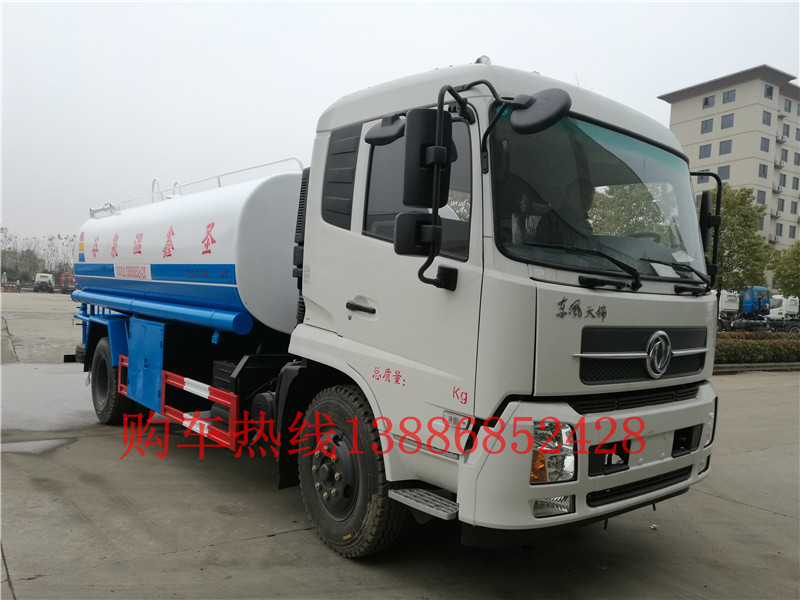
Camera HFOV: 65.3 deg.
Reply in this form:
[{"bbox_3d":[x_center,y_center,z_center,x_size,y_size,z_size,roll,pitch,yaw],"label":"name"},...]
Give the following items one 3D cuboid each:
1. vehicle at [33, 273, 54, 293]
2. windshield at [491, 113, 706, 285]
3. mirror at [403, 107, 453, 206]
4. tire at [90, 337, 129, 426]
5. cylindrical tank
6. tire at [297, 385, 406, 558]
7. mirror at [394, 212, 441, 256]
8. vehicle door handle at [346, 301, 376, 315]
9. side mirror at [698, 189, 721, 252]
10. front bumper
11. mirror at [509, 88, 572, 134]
[{"bbox_3d":[-38.795,-1.874,68.000,2.100,2.200,5.000,3,1,-27],"label":"vehicle"},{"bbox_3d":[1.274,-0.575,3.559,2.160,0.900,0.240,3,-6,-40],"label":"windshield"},{"bbox_3d":[0.121,-0.633,2.790,0.205,0.440,0.100,3,1,-5],"label":"mirror"},{"bbox_3d":[-3.325,0.924,7.250,0.270,1.010,1.010,3,0,-40],"label":"tire"},{"bbox_3d":[-2.011,-0.466,7.420,2.240,1.440,5.050,3,1,-40],"label":"cylindrical tank"},{"bbox_3d":[-0.303,1.044,3.853,0.270,1.010,1.010,3,0,-38],"label":"tire"},{"bbox_3d":[0.080,-0.291,2.770,0.200,0.190,0.090,3,1,-5],"label":"mirror"},{"bbox_3d":[-0.214,0.042,3.470,0.050,0.045,0.260,3,1,-40],"label":"vehicle door handle"},{"bbox_3d":[2.245,-0.579,4.570,0.100,0.440,0.200,3,1,23],"label":"side mirror"},{"bbox_3d":[1.253,0.780,3.450,2.360,0.610,0.370,3,0,-40],"label":"front bumper"},{"bbox_3d":[0.601,-0.796,2.650,0.270,0.220,0.100,4,-42,36],"label":"mirror"}]

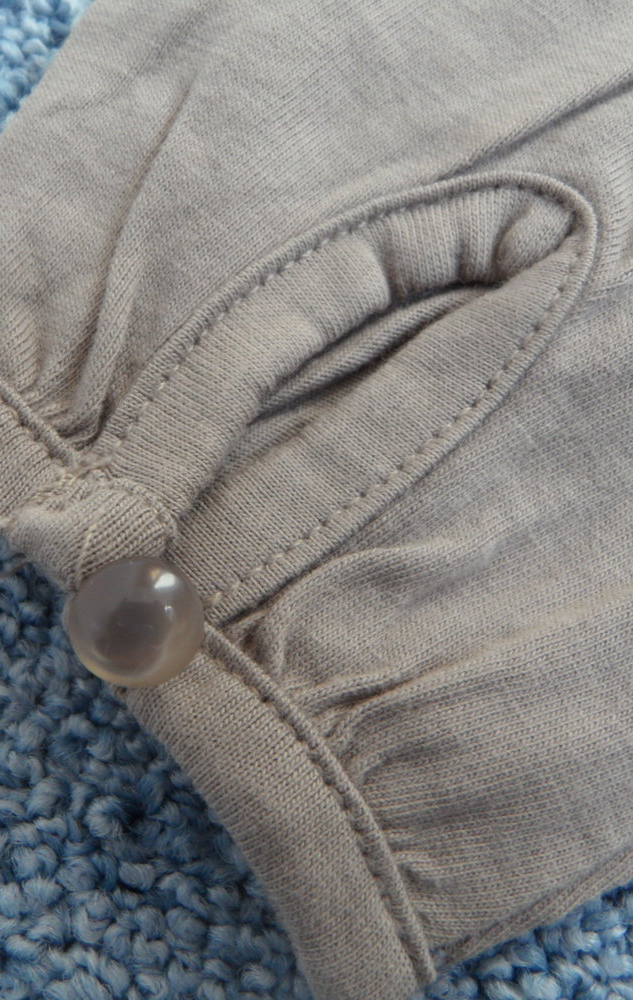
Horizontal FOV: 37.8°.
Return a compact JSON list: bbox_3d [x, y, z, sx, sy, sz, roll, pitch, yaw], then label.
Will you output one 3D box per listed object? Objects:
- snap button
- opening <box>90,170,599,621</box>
[{"bbox_3d":[-0.015,0.010,0.076,0.011,0.009,0.011,0,72,0],"label":"snap button"},{"bbox_3d":[0.005,-0.014,0.090,0.056,0.007,0.027,-39,76,-12],"label":"opening"}]

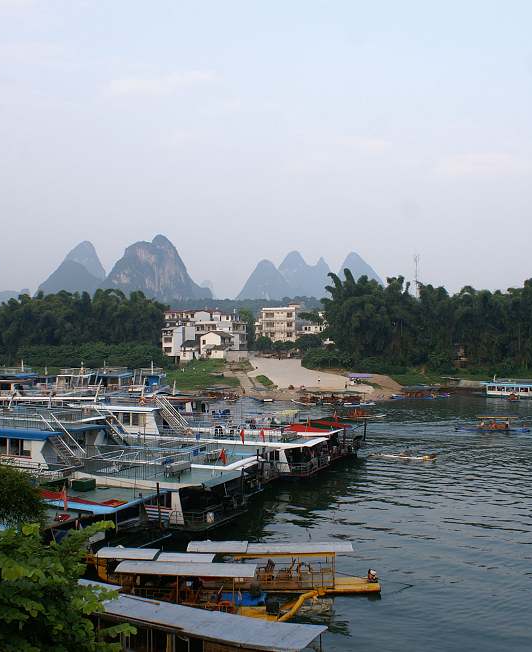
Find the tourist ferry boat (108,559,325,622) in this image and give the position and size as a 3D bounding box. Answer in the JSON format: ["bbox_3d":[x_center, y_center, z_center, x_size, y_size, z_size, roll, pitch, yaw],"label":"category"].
[{"bbox_3d":[-2.600,12.053,33.800,9.400,2.150,2.100,0,0,7],"label":"tourist ferry boat"}]

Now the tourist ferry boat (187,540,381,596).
[{"bbox_3d":[0.750,12.027,37.000,9.800,2.250,2.100,0,0,0],"label":"tourist ferry boat"}]

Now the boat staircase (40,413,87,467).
[{"bbox_3d":[-15.800,8.827,57.000,3.600,3.700,1.100,0,0,27],"label":"boat staircase"}]

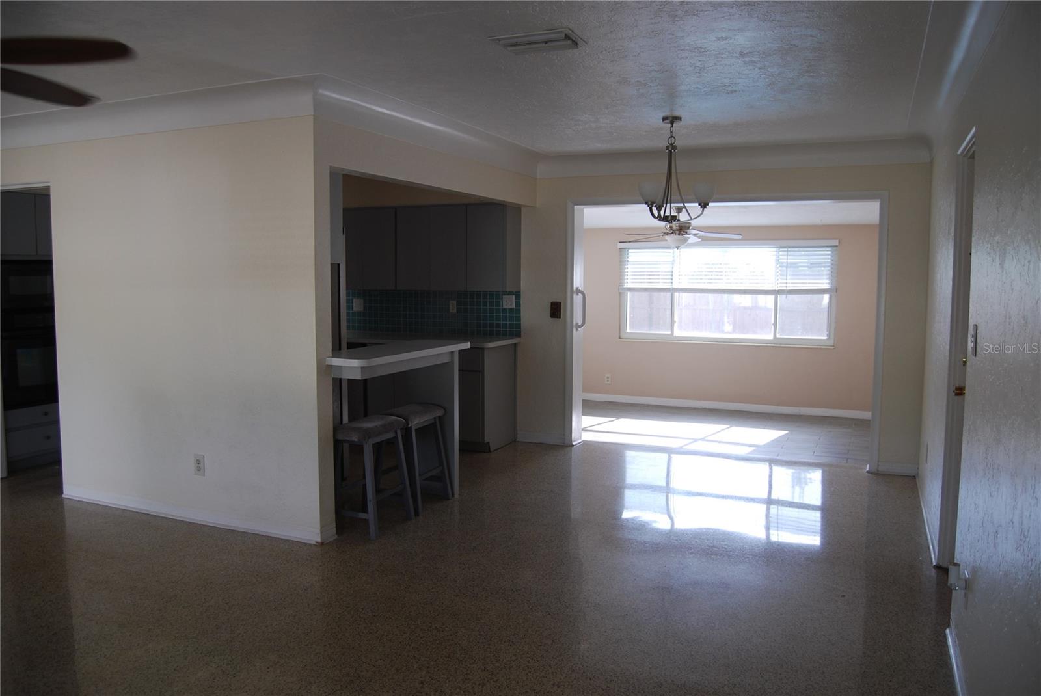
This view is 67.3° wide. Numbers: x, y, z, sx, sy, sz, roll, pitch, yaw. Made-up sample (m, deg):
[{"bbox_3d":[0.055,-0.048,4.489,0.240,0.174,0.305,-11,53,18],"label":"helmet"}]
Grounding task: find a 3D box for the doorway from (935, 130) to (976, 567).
[{"bbox_3d":[2.001,0.119,3.461,0.130,2.058,0.826,3,6,24],"label":"doorway"}]

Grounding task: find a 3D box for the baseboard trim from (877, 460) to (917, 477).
[{"bbox_3d":[2.774,0.893,5.700,0.265,0.095,0.020,2,6,22],"label":"baseboard trim"}]

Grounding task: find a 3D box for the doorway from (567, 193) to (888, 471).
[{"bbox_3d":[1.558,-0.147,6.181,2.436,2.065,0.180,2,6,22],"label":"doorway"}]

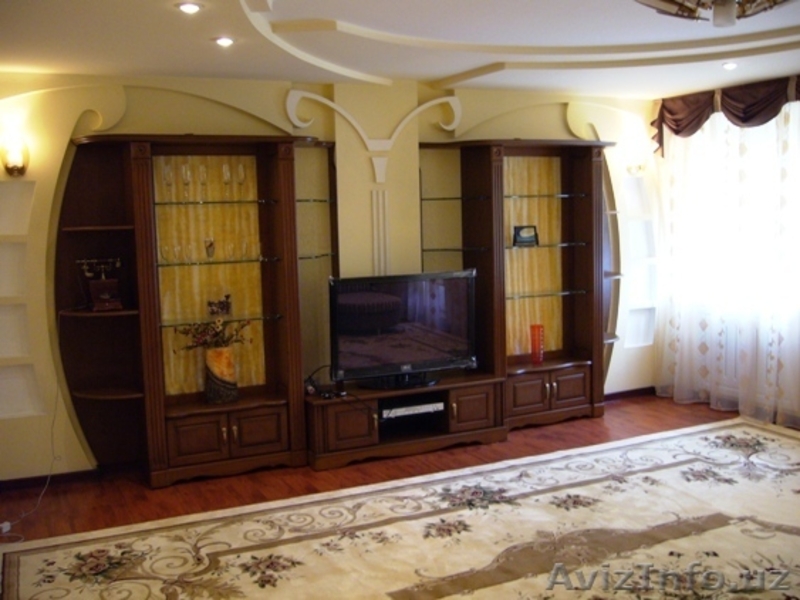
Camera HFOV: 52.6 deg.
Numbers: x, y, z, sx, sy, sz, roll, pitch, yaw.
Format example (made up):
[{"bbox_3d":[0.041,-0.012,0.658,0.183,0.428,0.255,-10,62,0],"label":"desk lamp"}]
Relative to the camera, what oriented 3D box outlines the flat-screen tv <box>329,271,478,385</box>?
[{"bbox_3d":[0.041,0.199,5.373,1.031,0.753,0.244,-4,6,-21],"label":"flat-screen tv"}]

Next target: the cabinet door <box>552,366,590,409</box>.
[{"bbox_3d":[1.277,0.659,6.026,0.373,0.298,0.025,-4,7,-25],"label":"cabinet door"}]

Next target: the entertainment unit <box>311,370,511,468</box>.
[{"bbox_3d":[0.010,0.782,5.481,1.373,0.437,0.505,-4,7,-25],"label":"entertainment unit"}]

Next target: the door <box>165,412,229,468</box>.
[{"bbox_3d":[-1.215,0.848,4.880,0.373,0.298,0.025,-4,7,-25],"label":"door"}]

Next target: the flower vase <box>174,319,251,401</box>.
[{"bbox_3d":[-1.155,0.380,5.025,0.470,0.535,0.261,-4,7,-25],"label":"flower vase"}]

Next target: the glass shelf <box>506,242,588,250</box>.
[{"bbox_3d":[1.007,-0.399,5.981,0.763,0.009,0.209,-4,7,-25],"label":"glass shelf"}]

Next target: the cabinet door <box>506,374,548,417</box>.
[{"bbox_3d":[0.931,0.685,5.867,0.373,0.298,0.025,-4,7,-25],"label":"cabinet door"}]

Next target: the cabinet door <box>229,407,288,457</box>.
[{"bbox_3d":[-0.870,0.822,5.039,0.373,0.298,0.025,-4,7,-25],"label":"cabinet door"}]

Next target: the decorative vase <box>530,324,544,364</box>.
[{"bbox_3d":[1.022,0.331,6.029,0.109,0.304,0.109,-4,7,-25],"label":"decorative vase"}]

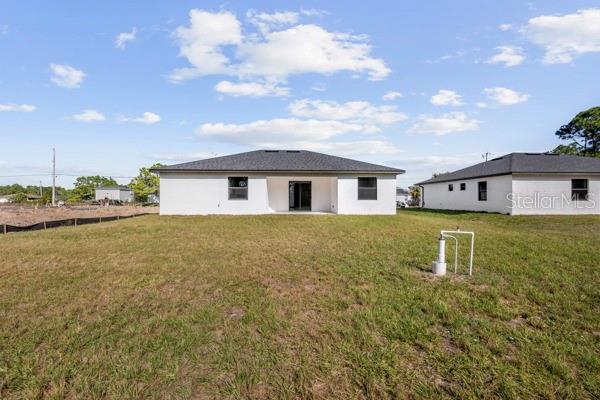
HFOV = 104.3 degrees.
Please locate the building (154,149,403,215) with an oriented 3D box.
[{"bbox_3d":[-1.470,-1.790,22.200,17.050,5.680,13.200,0,0,0],"label":"building"}]

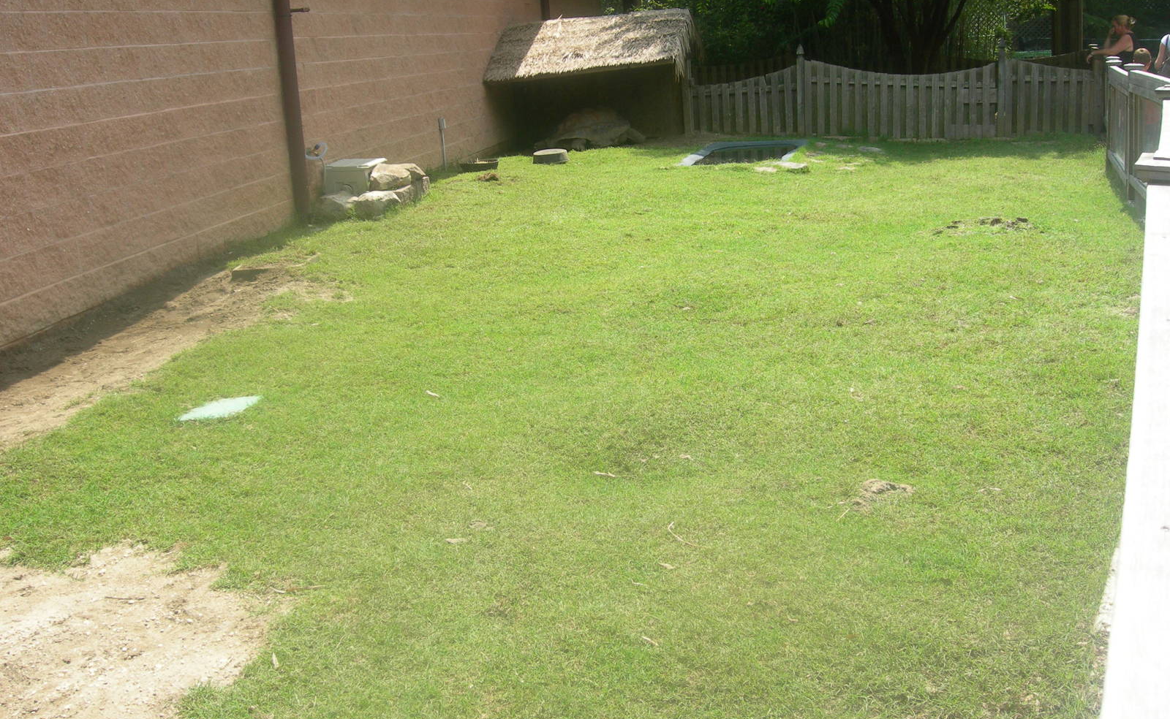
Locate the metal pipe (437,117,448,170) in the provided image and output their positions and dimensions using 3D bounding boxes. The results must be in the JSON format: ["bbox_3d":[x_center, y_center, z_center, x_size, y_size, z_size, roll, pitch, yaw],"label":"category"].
[{"bbox_3d":[-1.542,-2.346,13.950,0.070,0.570,0.070,-2,14,10],"label":"metal pipe"}]

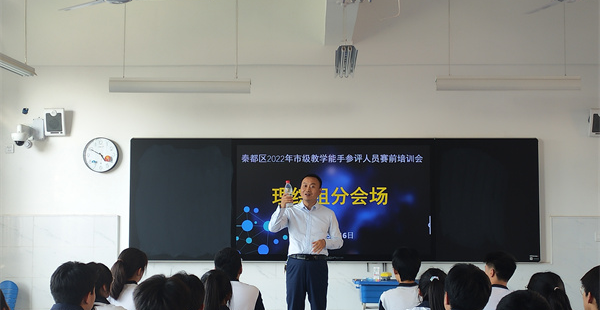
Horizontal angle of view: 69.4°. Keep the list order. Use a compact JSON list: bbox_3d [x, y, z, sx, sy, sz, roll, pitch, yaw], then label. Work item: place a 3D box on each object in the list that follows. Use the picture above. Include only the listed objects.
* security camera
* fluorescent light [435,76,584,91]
[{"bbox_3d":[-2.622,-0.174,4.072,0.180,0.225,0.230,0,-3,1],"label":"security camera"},{"bbox_3d":[1.763,-0.602,3.660,1.220,0.120,0.150,0,-3,1],"label":"fluorescent light"}]

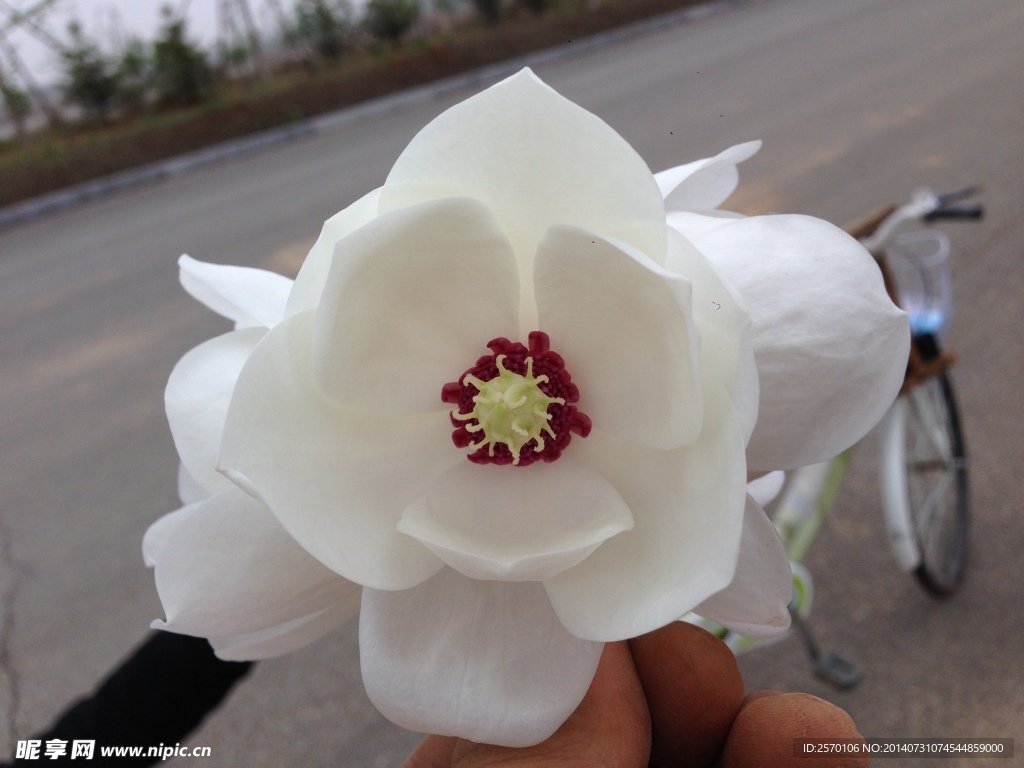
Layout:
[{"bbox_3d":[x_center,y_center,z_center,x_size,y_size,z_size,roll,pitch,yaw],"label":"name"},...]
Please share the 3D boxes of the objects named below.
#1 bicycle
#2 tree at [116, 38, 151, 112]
[{"bbox_3d":[0.581,0.187,2.067,1.660,1.050,0.540,-22,24,-29],"label":"bicycle"},{"bbox_3d":[-10.108,-8.190,26.000,0.950,2.000,0.950,-16,22,-16],"label":"tree"}]

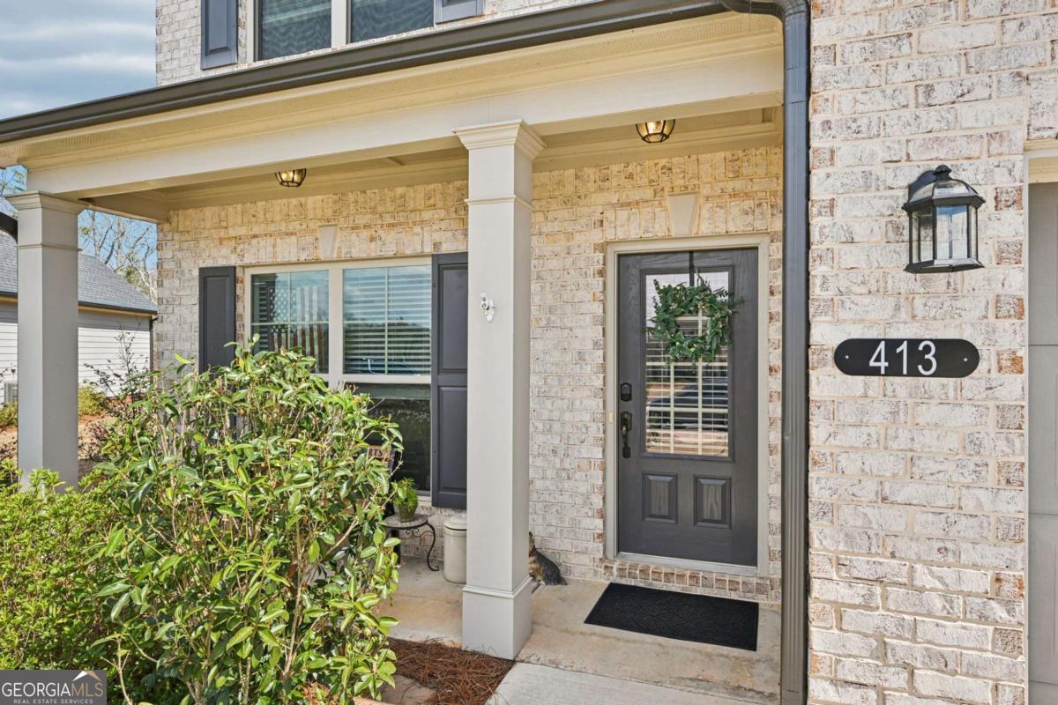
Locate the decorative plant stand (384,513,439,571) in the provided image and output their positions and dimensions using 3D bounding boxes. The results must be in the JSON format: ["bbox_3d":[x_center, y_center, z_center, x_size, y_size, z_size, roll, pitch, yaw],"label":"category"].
[{"bbox_3d":[-0.888,1.361,4.095,0.430,0.360,0.420,0,0,19],"label":"decorative plant stand"}]

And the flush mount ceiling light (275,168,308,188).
[{"bbox_3d":[-1.687,-1.288,4.210,0.260,0.170,0.260,0,0,19],"label":"flush mount ceiling light"}]

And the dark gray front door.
[{"bbox_3d":[1.025,0.343,3.844,0.890,2.020,0.060,0,0,19],"label":"dark gray front door"}]

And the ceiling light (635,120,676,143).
[{"bbox_3d":[0.725,-1.307,3.383,0.260,0.170,0.260,0,0,19],"label":"ceiling light"}]

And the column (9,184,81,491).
[{"bbox_3d":[-3.502,0.207,4.277,0.370,2.670,0.370,0,0,19],"label":"column"}]

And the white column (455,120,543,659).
[{"bbox_3d":[-0.162,0.202,3.121,0.370,2.670,0.370,0,0,19],"label":"white column"}]

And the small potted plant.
[{"bbox_3d":[-0.850,1.036,4.067,0.170,0.285,0.170,0,0,0],"label":"small potted plant"}]

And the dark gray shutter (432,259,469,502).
[{"bbox_3d":[-0.524,0.205,4.281,0.405,1.870,0.035,0,0,19],"label":"dark gray shutter"}]

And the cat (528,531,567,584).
[{"bbox_3d":[0.101,1.371,3.956,0.350,0.340,0.170,0,0,19],"label":"cat"}]

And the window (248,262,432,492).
[{"bbox_3d":[-1.558,0.176,4.689,1.765,1.800,0.090,0,0,19],"label":"window"}]

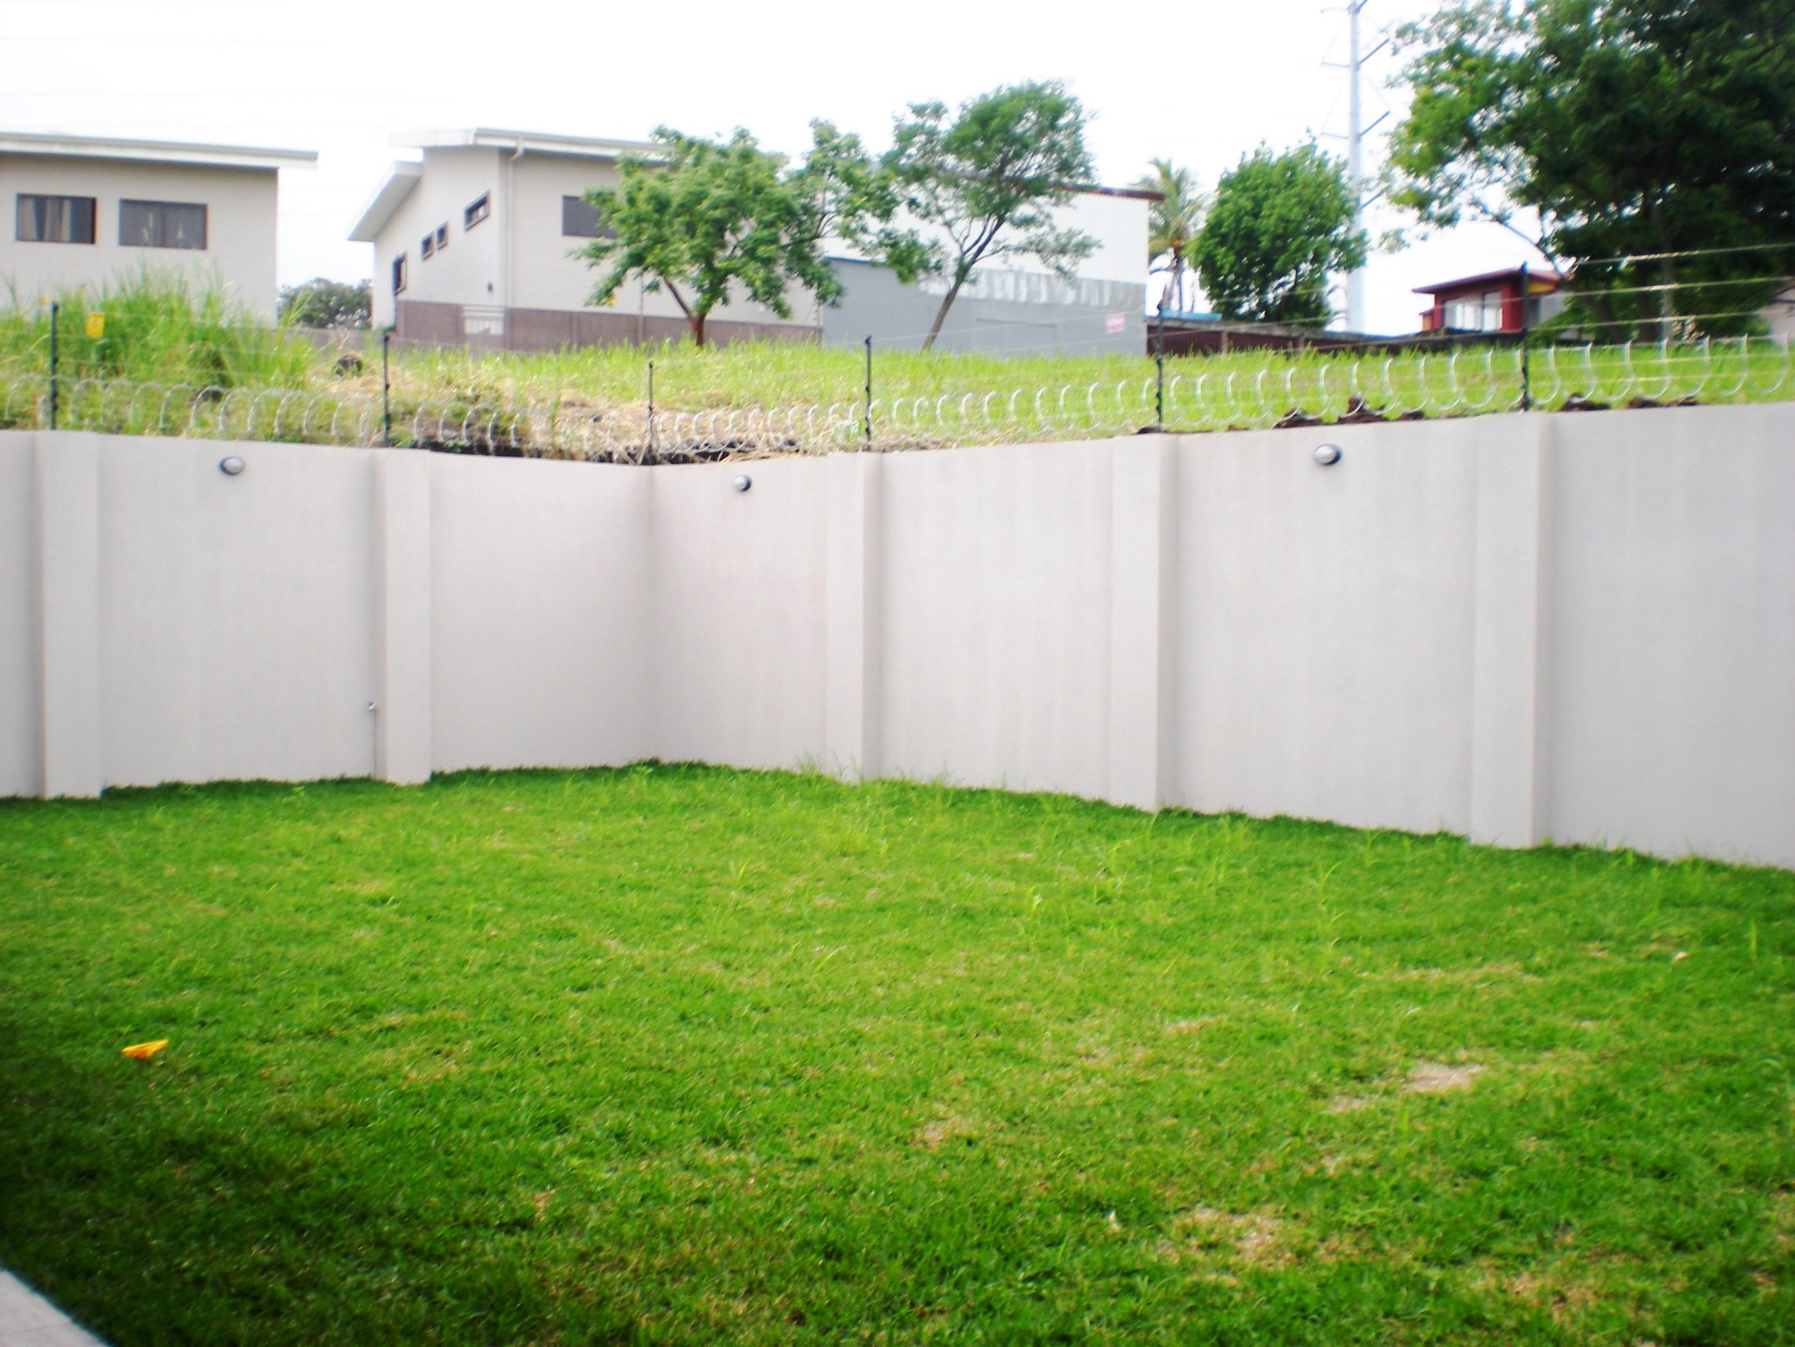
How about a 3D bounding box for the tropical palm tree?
[{"bbox_3d":[12.500,-19.500,90.000,3.600,8.000,3.600,0,2,0],"label":"tropical palm tree"}]

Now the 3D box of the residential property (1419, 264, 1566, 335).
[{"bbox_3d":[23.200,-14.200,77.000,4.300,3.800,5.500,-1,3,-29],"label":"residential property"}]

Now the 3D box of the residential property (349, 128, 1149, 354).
[{"bbox_3d":[-4.500,-10.800,56.000,18.500,6.900,15.000,-1,3,-25],"label":"residential property"}]

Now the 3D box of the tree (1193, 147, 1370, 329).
[{"bbox_3d":[12.700,-14.200,65.000,5.500,6.300,5.300,0,2,0],"label":"tree"}]

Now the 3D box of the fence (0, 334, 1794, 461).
[{"bbox_3d":[-0.200,-2.100,16.000,12.800,0.500,5.000,1,2,14],"label":"fence"}]

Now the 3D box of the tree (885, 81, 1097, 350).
[{"bbox_3d":[1.950,-9.500,41.000,4.300,5.600,4.300,0,2,0],"label":"tree"}]

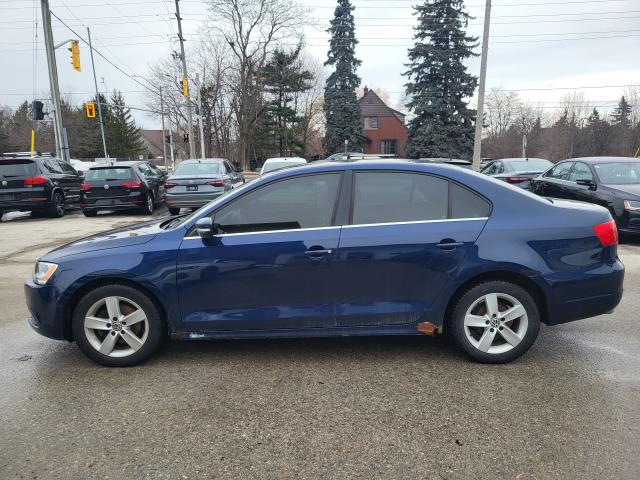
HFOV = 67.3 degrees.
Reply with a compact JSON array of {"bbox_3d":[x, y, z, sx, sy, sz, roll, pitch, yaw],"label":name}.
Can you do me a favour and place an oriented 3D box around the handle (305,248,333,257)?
[{"bbox_3d":[-0.010,0.084,3.230,0.185,0.045,0.050,0,12,-1],"label":"handle"}]

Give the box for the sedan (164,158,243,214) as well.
[{"bbox_3d":[-3.536,-1.765,14.807,1.800,1.460,4.700,-1,12,-4],"label":"sedan"}]

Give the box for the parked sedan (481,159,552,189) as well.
[{"bbox_3d":[6.513,-1.862,15.348,1.820,1.460,4.700,0,12,-1],"label":"parked sedan"}]

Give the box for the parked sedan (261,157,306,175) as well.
[{"bbox_3d":[-1.055,-1.833,15.048,1.800,1.460,4.600,-1,12,-5],"label":"parked sedan"}]

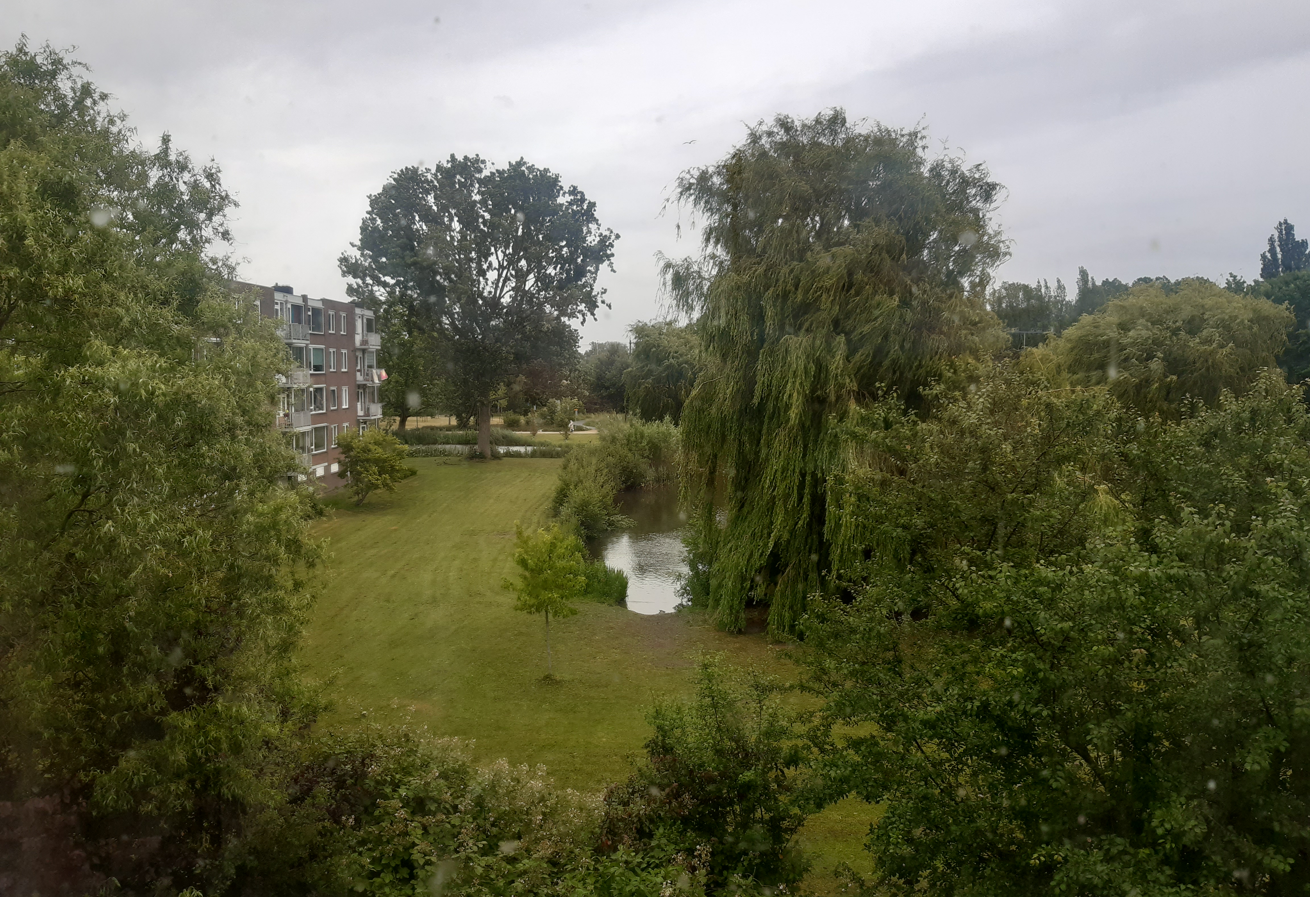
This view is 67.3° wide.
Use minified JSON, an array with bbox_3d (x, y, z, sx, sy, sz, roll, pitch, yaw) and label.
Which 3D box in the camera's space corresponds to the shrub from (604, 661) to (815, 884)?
[{"bbox_3d":[0.930,5.488,18.071,3.600,3.700,3.200,0,4,3],"label":"shrub"}]

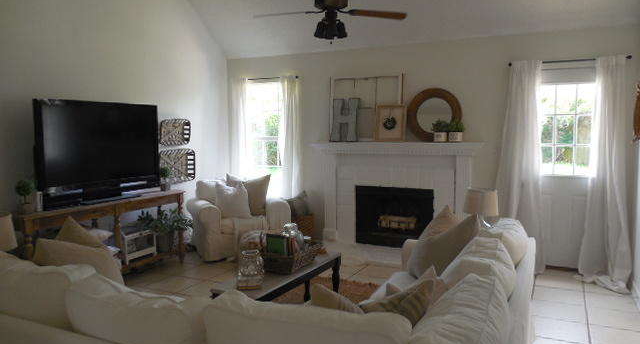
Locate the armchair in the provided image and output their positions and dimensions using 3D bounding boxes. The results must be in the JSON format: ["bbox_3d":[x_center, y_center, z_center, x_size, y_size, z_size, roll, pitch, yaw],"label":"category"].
[{"bbox_3d":[-1.075,0.543,5.848,1.080,0.860,0.860,-4,6,-29],"label":"armchair"}]

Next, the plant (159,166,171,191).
[{"bbox_3d":[-1.812,0.079,5.363,0.130,0.290,0.130,2,6,28],"label":"plant"}]

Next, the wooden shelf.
[{"bbox_3d":[-2.130,0.697,4.609,0.430,0.800,1.810,2,6,28],"label":"wooden shelf"}]

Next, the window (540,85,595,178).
[{"bbox_3d":[2.504,-0.424,4.722,0.560,0.960,0.060,2,6,28],"label":"window"}]

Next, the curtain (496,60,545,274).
[{"bbox_3d":[2.074,-0.064,4.852,0.510,2.180,0.180,2,5,28],"label":"curtain"}]

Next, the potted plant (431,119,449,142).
[{"bbox_3d":[1.336,-0.456,5.139,0.175,0.245,0.160,2,5,28],"label":"potted plant"}]

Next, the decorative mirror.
[{"bbox_3d":[1.293,-0.645,5.236,0.600,0.600,0.050,2,-2,28],"label":"decorative mirror"}]

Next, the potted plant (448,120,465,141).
[{"bbox_3d":[1.496,-0.445,5.056,0.165,0.235,0.155,2,5,28],"label":"potted plant"}]

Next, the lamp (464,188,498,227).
[{"bbox_3d":[1.307,0.372,3.740,0.280,0.440,0.280,2,5,28],"label":"lamp"}]

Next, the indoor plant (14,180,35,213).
[{"bbox_3d":[-2.447,0.191,3.846,0.145,0.290,0.145,2,5,28],"label":"indoor plant"}]

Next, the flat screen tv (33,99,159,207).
[{"bbox_3d":[-2.150,-0.192,4.614,0.200,0.970,1.280,2,6,28],"label":"flat screen tv"}]

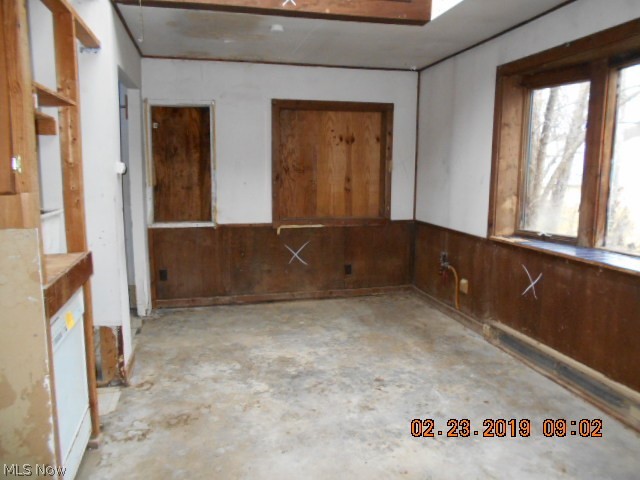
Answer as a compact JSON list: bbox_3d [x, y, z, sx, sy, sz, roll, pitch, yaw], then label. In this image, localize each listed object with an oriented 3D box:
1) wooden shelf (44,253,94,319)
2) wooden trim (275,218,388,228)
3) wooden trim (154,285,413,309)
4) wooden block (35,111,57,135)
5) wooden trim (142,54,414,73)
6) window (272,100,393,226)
[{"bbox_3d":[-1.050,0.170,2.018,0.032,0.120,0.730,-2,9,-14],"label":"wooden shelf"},{"bbox_3d":[0.148,-0.194,5.098,1.295,0.083,0.060,-2,9,-14],"label":"wooden trim"},{"bbox_3d":[-0.309,0.605,5.098,2.722,0.088,0.030,-2,9,-14],"label":"wooden trim"},{"bbox_3d":[-1.274,-0.539,2.207,0.130,0.100,0.120,-2,9,-14],"label":"wooden block"},{"bbox_3d":[-0.303,-1.740,4.749,2.754,0.037,0.035,-2,9,-14],"label":"wooden trim"},{"bbox_3d":[0.147,-0.791,5.035,1.295,1.279,0.090,-2,9,-14],"label":"window"}]

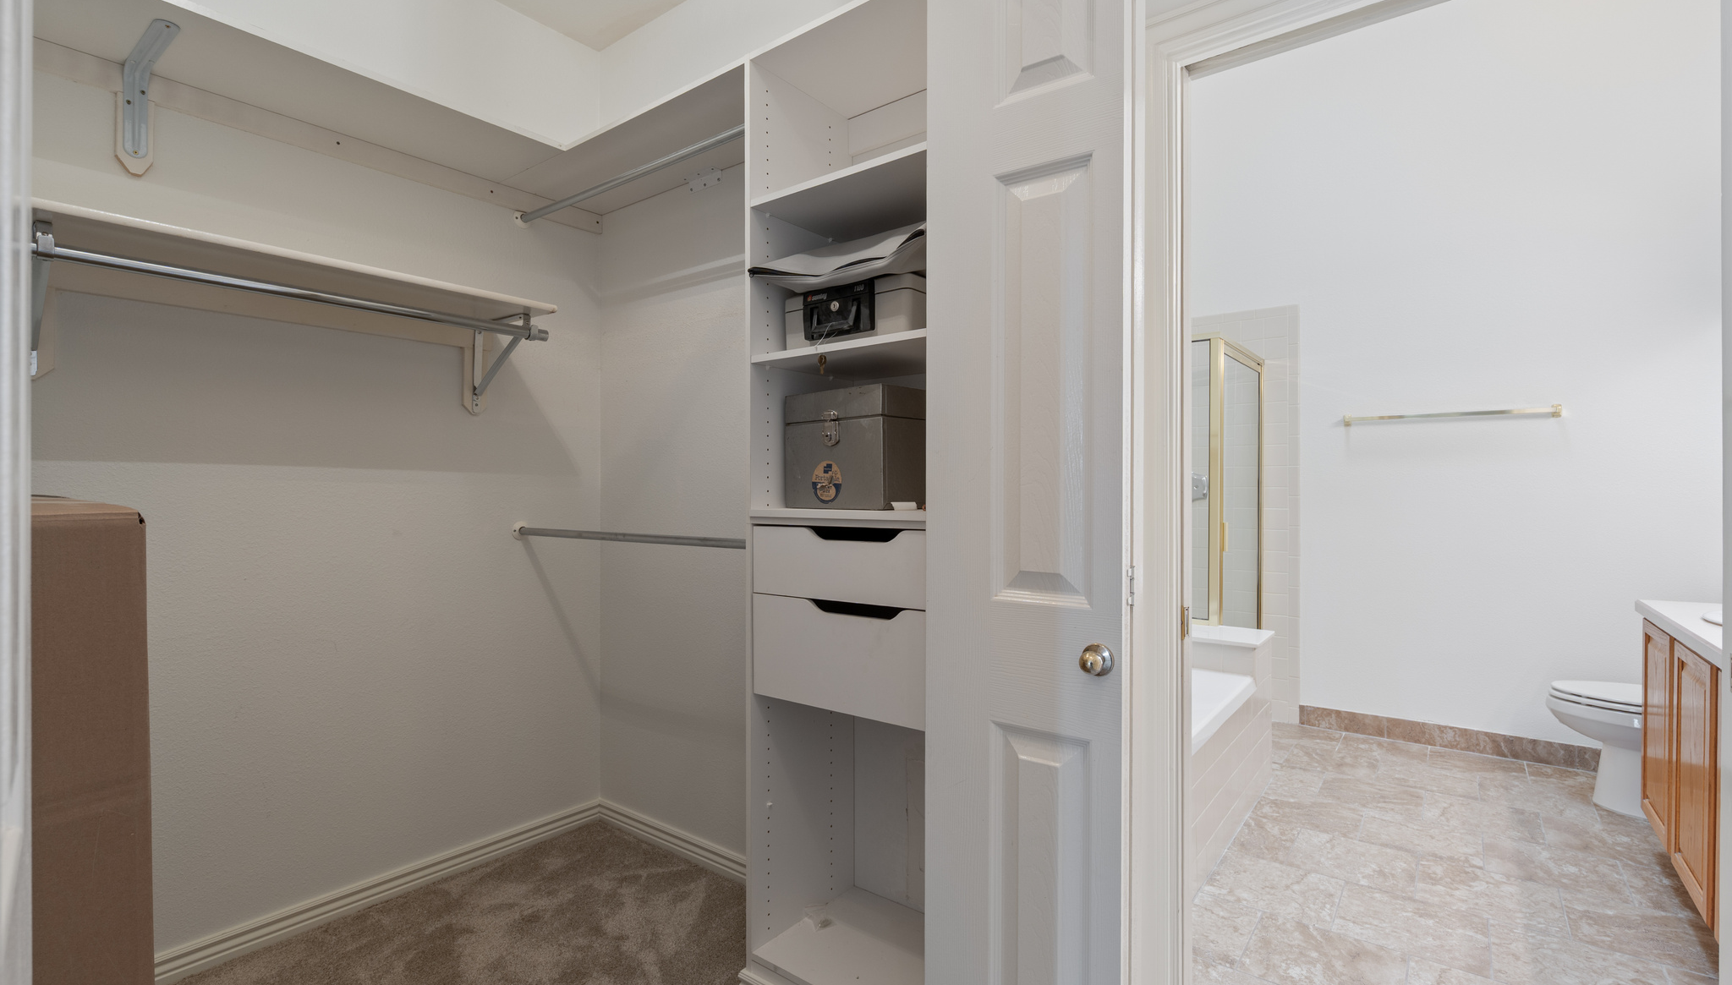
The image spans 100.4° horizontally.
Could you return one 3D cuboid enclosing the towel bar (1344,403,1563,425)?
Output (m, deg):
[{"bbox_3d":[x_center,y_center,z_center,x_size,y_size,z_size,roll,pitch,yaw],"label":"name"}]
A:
[{"bbox_3d":[2.608,-0.339,3.249,0.760,0.052,0.075,0,0,36],"label":"towel bar"}]

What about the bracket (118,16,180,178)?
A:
[{"bbox_3d":[-1.571,-0.850,1.579,0.280,0.245,0.058,0,0,37],"label":"bracket"}]

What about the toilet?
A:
[{"bbox_3d":[2.894,0.787,2.545,0.720,0.740,0.450,0,0,36],"label":"toilet"}]

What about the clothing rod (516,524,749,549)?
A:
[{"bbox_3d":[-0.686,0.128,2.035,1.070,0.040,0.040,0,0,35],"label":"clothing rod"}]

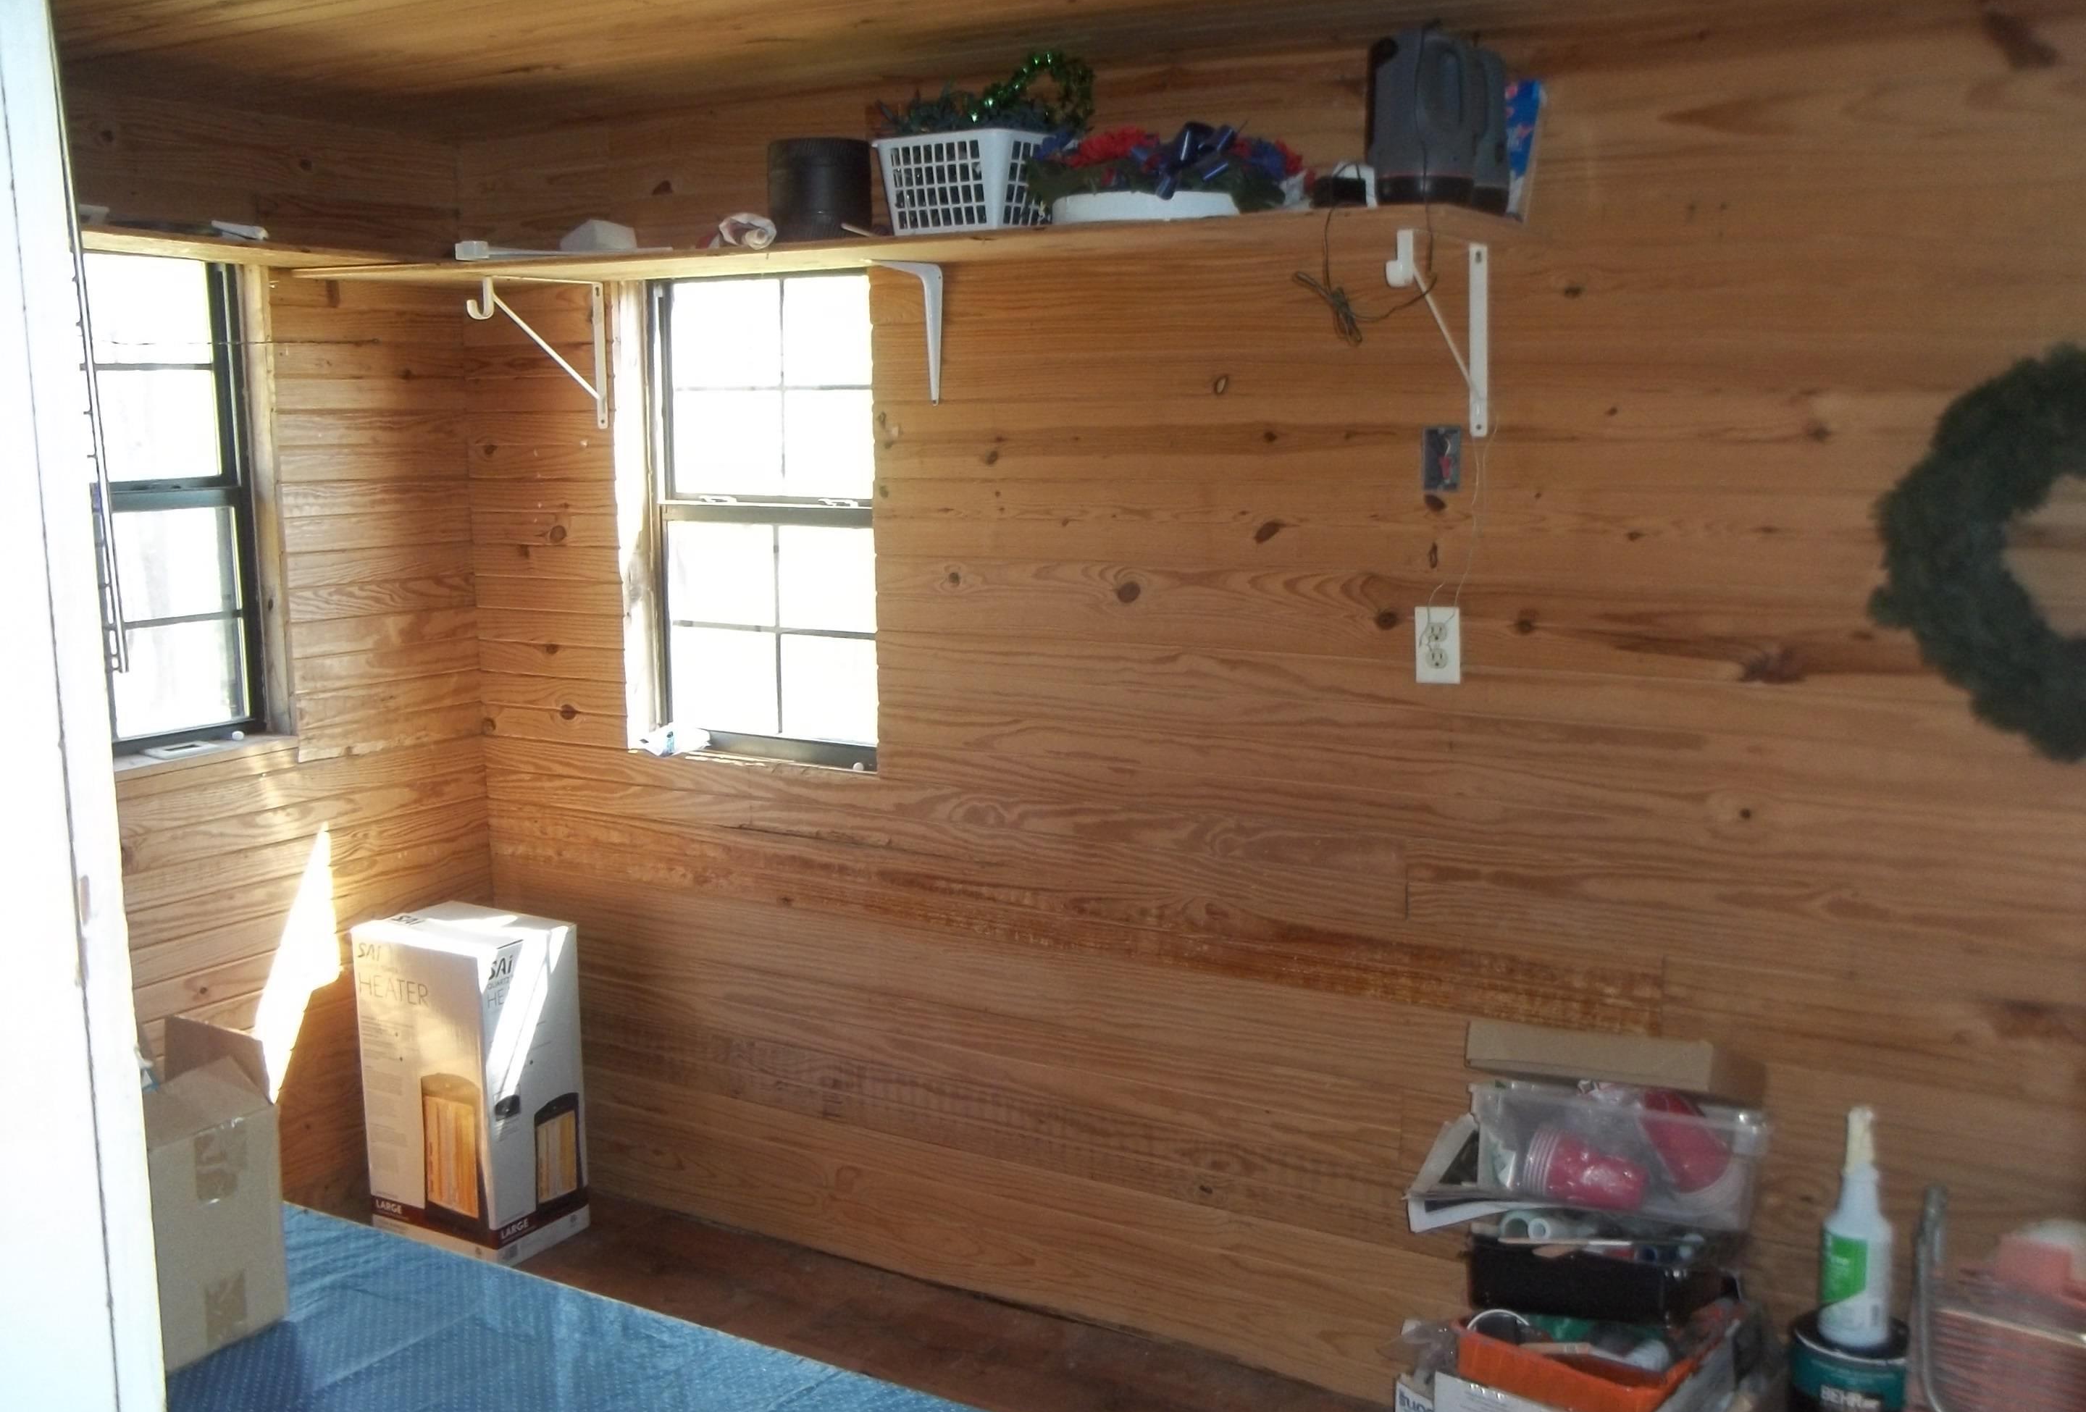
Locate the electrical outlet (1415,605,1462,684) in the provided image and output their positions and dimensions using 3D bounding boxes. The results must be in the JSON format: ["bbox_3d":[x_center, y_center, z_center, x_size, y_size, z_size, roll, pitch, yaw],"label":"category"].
[{"bbox_3d":[0.582,-0.089,2.938,0.070,0.114,0.010,5,10,31],"label":"electrical outlet"}]

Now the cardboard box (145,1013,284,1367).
[{"bbox_3d":[-0.825,0.450,1.860,0.163,0.272,0.132,5,10,31],"label":"cardboard box"}]

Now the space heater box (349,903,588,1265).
[{"bbox_3d":[-1.087,0.716,3.798,0.336,0.597,0.245,5,10,31],"label":"space heater box"}]

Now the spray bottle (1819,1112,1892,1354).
[{"bbox_3d":[0.825,0.523,2.023,0.066,0.250,0.078,3,9,23],"label":"spray bottle"}]

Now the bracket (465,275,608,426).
[{"bbox_3d":[-0.912,-0.636,3.586,0.030,0.268,0.325,5,10,31],"label":"bracket"}]

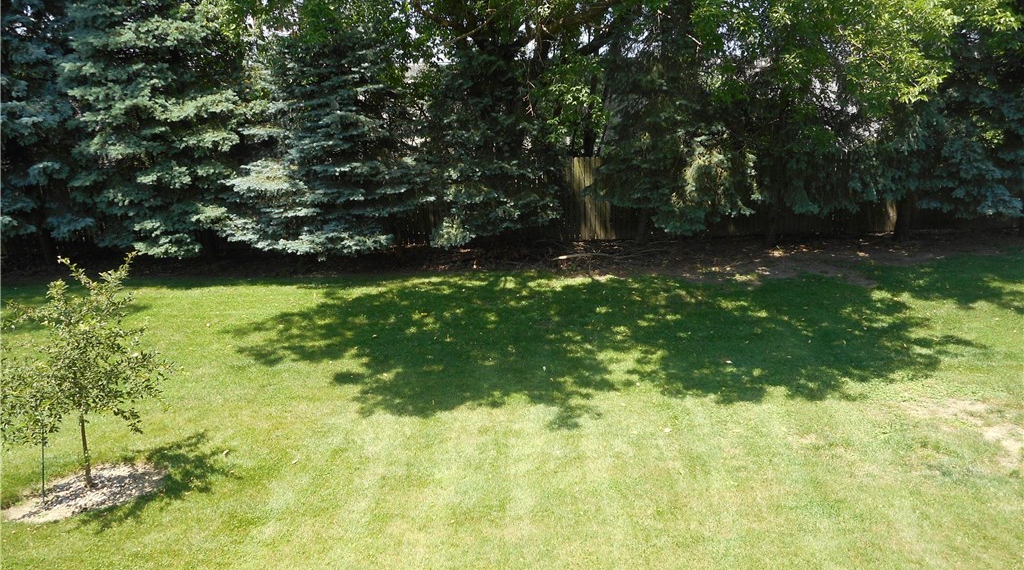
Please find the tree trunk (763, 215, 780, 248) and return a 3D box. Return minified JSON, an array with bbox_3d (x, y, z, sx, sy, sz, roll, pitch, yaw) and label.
[{"bbox_3d":[5.711,-1.193,16.182,0.280,0.662,0.280,0,15,0],"label":"tree trunk"}]

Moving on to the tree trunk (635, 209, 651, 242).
[{"bbox_3d":[2.954,-1.340,16.674,0.250,0.686,0.250,0,15,0],"label":"tree trunk"}]

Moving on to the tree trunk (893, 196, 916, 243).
[{"bbox_3d":[8.846,-1.484,16.592,0.400,1.007,0.400,0,15,0],"label":"tree trunk"}]

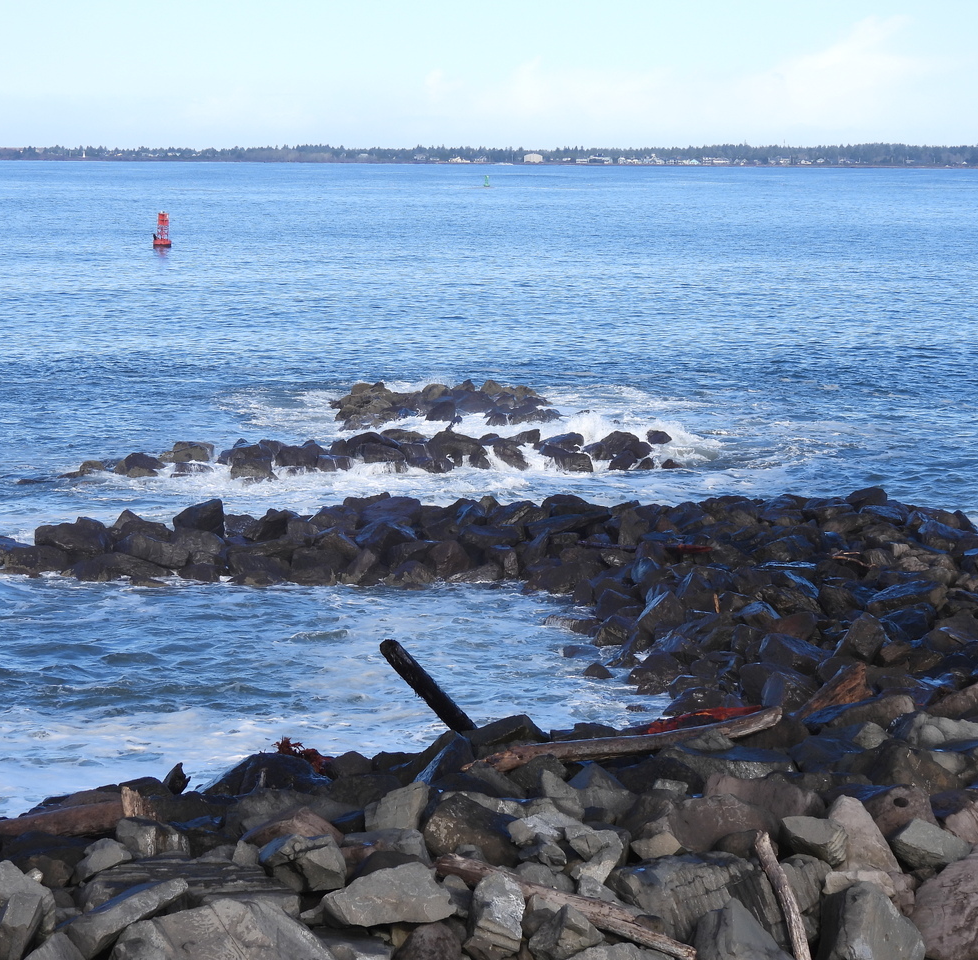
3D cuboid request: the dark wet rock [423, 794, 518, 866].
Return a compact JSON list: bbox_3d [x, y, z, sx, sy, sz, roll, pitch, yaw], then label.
[{"bbox_3d":[-0.294,5.592,50.000,1.450,1.000,1.200,0,6,0],"label":"dark wet rock"}]

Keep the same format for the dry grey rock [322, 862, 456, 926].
[{"bbox_3d":[-1.260,5.185,39.414,1.580,0.700,1.050,0,6,0],"label":"dry grey rock"}]

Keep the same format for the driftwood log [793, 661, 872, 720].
[{"bbox_3d":[6.555,4.017,59.975,1.500,0.500,0.500,-30,17,-19],"label":"driftwood log"}]

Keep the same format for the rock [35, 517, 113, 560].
[{"bbox_3d":[-12.990,1.833,98.500,2.400,1.250,1.700,0,6,0],"label":"rock"}]

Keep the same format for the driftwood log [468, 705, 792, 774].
[{"bbox_3d":[2.632,5.061,60.600,6.300,0.500,0.500,-6,8,-20],"label":"driftwood log"}]

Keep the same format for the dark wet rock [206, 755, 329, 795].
[{"bbox_3d":[-4.141,5.537,58.500,2.300,0.800,1.500,0,6,0],"label":"dark wet rock"}]

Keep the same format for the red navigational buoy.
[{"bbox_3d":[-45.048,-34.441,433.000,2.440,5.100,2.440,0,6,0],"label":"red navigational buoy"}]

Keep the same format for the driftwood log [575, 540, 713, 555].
[{"bbox_3d":[4.367,1.896,88.278,4.000,0.330,0.330,2,6,15],"label":"driftwood log"}]

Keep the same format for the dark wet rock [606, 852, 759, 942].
[{"bbox_3d":[2.678,5.792,43.500,2.050,1.050,1.500,0,6,0],"label":"dark wet rock"}]

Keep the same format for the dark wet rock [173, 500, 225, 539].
[{"bbox_3d":[-8.725,1.160,94.725,1.500,1.150,1.250,0,6,0],"label":"dark wet rock"}]

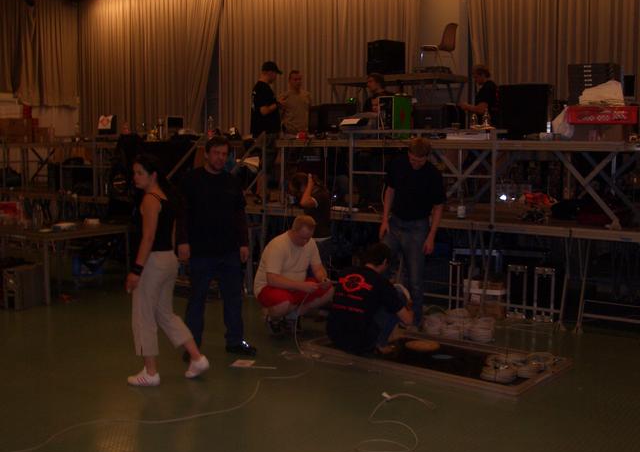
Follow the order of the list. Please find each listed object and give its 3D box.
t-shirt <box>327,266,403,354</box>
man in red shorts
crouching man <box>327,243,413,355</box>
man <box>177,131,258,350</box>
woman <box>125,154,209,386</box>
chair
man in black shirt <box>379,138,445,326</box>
[{"bbox_3d":[0.364,0.682,6.515,0.550,0.680,0.420,5,7,40],"label":"t-shirt"},{"bbox_3d":[-0.234,0.449,7.106,0.750,1.040,0.600,5,7,41],"label":"man in red shorts"},{"bbox_3d":[0.415,0.583,6.606,0.600,0.920,0.720,5,7,40],"label":"crouching man"},{"bbox_3d":[-0.861,0.168,6.215,0.620,1.780,0.380,0,6,-9],"label":"man"},{"bbox_3d":[-1.113,0.307,5.486,0.600,1.640,0.480,0,6,-3],"label":"woman"},{"bbox_3d":[1.680,-2.445,10.613,0.520,0.800,0.480,4,6,30],"label":"chair"},{"bbox_3d":[0.889,0.087,7.261,0.600,1.770,0.420,2,6,11],"label":"man in black shirt"}]

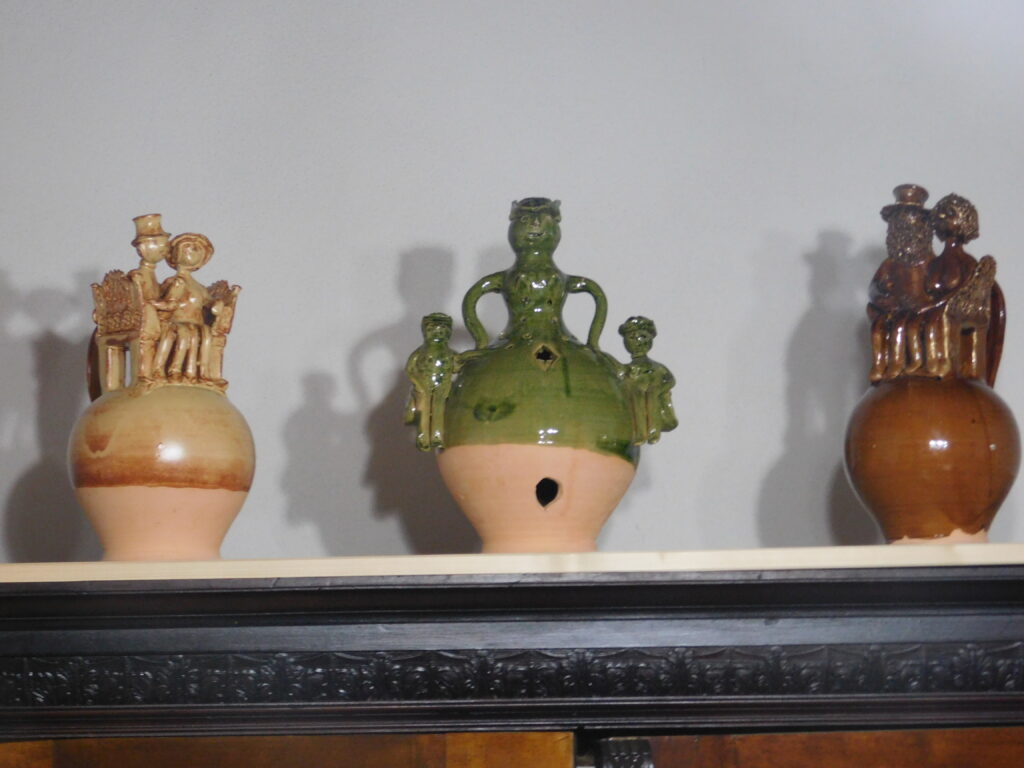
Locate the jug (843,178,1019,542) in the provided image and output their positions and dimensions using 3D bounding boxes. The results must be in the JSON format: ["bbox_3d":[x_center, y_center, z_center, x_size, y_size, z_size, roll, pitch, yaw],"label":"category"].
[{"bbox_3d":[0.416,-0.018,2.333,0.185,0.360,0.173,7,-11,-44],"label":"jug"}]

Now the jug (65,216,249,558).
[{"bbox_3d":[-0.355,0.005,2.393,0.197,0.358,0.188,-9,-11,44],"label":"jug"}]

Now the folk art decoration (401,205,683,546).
[{"bbox_3d":[0.025,-0.008,2.360,0.271,0.362,0.207,0,-8,-3],"label":"folk art decoration"}]

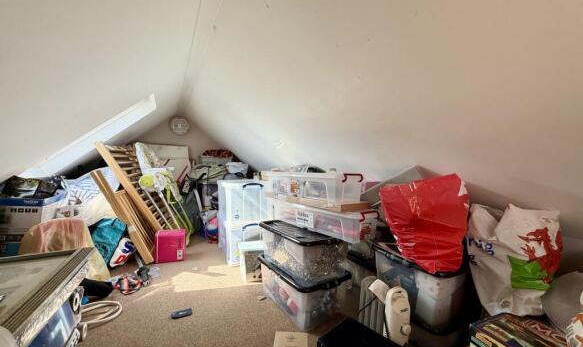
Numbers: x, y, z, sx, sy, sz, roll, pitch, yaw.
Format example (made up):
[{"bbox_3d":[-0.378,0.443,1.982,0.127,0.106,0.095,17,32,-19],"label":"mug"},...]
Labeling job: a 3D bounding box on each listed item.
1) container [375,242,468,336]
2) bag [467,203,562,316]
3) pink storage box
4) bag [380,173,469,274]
[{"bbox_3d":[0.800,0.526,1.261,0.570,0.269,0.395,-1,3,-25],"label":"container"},{"bbox_3d":[0.984,0.370,1.081,0.340,0.450,0.190,0,3,-10],"label":"bag"},{"bbox_3d":[-1.244,0.751,2.468,0.270,0.285,0.190,-1,3,-19],"label":"pink storage box"},{"bbox_3d":[0.634,0.195,1.162,0.360,0.410,0.230,1,3,20],"label":"bag"}]

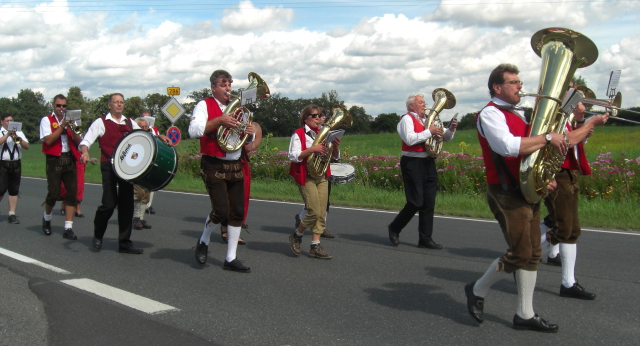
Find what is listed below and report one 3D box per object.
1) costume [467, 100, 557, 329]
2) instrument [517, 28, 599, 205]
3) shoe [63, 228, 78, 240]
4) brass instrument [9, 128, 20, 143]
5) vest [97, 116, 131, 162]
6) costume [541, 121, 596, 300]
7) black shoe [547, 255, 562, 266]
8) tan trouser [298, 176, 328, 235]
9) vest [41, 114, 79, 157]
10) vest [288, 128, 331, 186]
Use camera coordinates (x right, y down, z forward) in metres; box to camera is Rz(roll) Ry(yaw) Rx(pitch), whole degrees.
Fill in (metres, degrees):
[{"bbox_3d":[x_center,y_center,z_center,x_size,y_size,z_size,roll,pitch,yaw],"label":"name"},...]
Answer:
[{"bbox_3d":[1.241,0.255,4.530,0.540,1.450,0.500,1,3,35],"label":"costume"},{"bbox_3d":[1.502,-0.367,4.480,0.450,1.040,0.440,7,-15,38],"label":"instrument"},{"bbox_3d":[-3.143,0.762,8.850,0.290,0.125,0.105,1,3,45],"label":"shoe"},{"bbox_3d":[-4.791,-0.595,11.000,0.140,0.180,0.480,-2,23,-24],"label":"brass instrument"},{"bbox_3d":[-2.259,-0.372,7.800,0.420,0.540,0.270,-2,3,-38],"label":"vest"},{"bbox_3d":[1.897,0.268,5.450,0.550,1.410,0.500,2,3,40],"label":"costume"},{"bbox_3d":[2.364,0.861,6.950,0.280,0.115,0.105,2,3,44],"label":"black shoe"},{"bbox_3d":[-0.064,0.313,7.450,0.320,0.680,0.350,2,3,44],"label":"tan trouser"},{"bbox_3d":[-3.318,-0.471,8.950,0.450,0.550,0.280,-3,3,-42],"label":"vest"},{"bbox_3d":[-0.114,-0.178,7.600,0.280,0.620,0.430,1,3,45],"label":"vest"}]

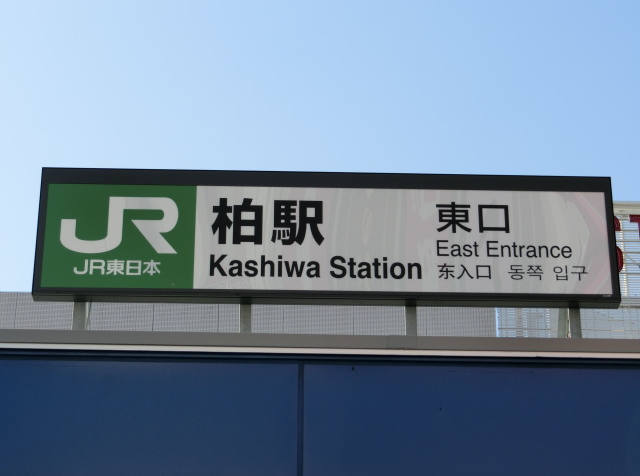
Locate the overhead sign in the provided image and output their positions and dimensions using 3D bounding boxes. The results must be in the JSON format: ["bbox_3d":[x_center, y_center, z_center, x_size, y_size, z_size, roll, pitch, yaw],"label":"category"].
[{"bbox_3d":[0.063,0.000,13.121,4.400,1.061,0.138,1,-26,-2],"label":"overhead sign"}]

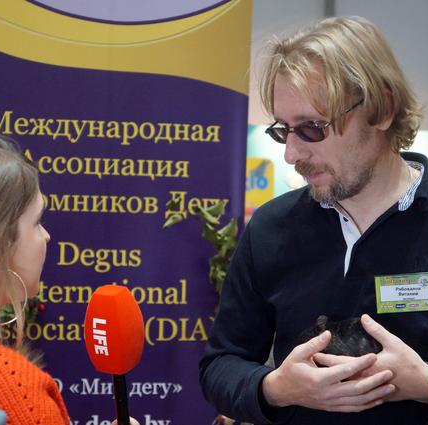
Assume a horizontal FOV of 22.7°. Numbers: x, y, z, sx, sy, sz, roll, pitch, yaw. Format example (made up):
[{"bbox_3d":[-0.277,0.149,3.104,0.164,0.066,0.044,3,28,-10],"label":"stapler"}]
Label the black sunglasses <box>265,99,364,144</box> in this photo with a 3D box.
[{"bbox_3d":[0.163,-0.140,1.563,0.134,0.041,0.137,-36,21,-34],"label":"black sunglasses"}]

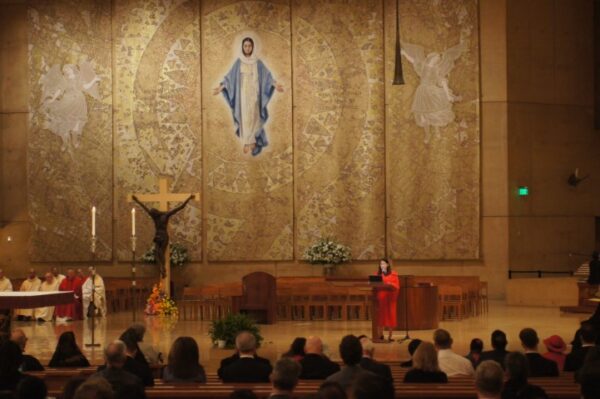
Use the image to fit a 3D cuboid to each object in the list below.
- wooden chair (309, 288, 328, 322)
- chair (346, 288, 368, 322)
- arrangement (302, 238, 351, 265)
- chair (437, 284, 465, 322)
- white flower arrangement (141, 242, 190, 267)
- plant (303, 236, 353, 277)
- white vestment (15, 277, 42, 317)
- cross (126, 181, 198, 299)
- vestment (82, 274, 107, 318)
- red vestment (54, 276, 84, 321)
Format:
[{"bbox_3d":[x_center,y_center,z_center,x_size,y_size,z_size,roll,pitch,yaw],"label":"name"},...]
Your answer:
[{"bbox_3d":[0.491,2.765,46.400,0.470,0.890,0.520,-1,-2,12],"label":"wooden chair"},{"bbox_3d":[1.499,2.760,46.400,0.470,0.890,0.520,-1,-2,15],"label":"chair"},{"bbox_3d":[0.863,1.621,54.500,1.520,0.800,1.350,-1,-2,0],"label":"arrangement"},{"bbox_3d":[3.830,2.604,44.200,0.520,0.900,0.530,-1,-1,18],"label":"chair"},{"bbox_3d":[-3.932,1.635,51.500,1.400,0.750,1.100,-1,-1,3],"label":"white flower arrangement"},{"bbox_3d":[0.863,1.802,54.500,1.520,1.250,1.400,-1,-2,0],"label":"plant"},{"bbox_3d":[-7.333,2.643,47.400,0.660,1.070,0.720,-1,-2,18],"label":"white vestment"},{"bbox_3d":[-3.640,1.218,46.800,1.920,3.650,0.500,-1,-1,6],"label":"cross"},{"bbox_3d":[-5.442,2.555,46.300,0.560,1.150,0.650,-1,-1,20],"label":"vestment"},{"bbox_3d":[-5.918,2.539,44.700,0.620,1.120,0.700,-1,-1,12],"label":"red vestment"}]

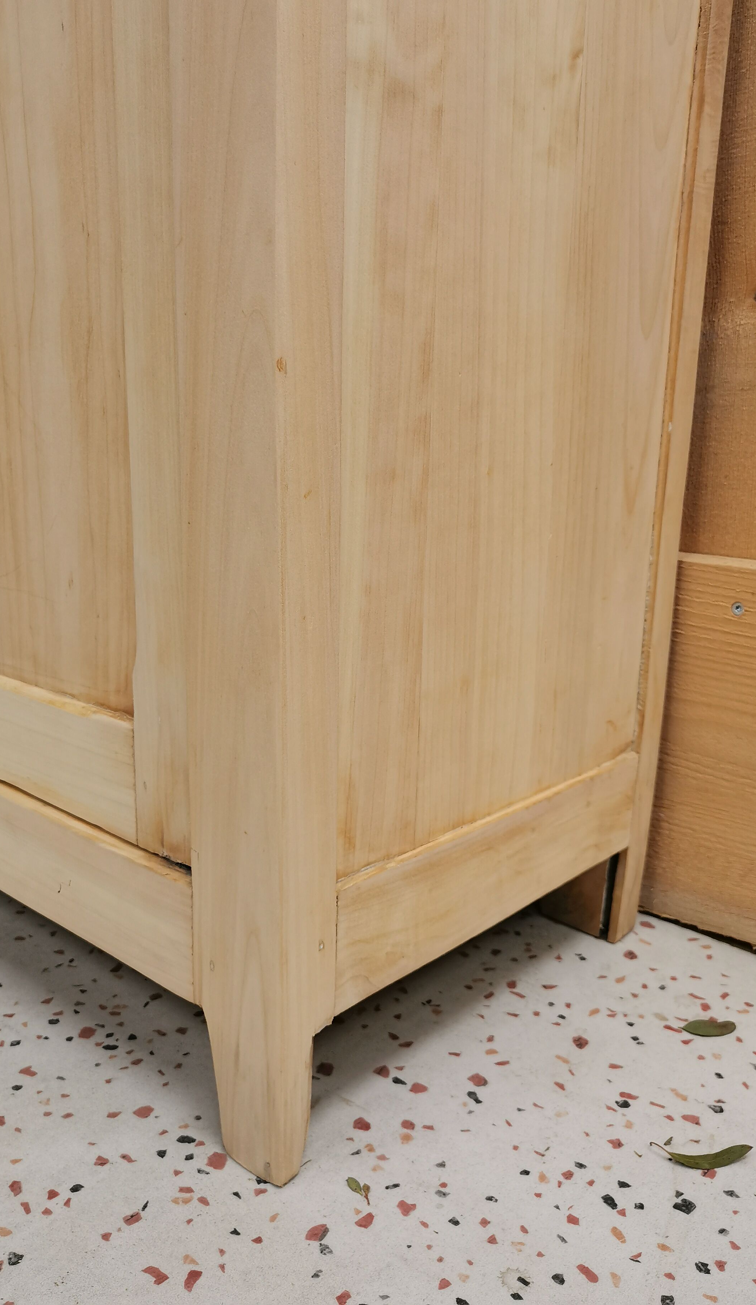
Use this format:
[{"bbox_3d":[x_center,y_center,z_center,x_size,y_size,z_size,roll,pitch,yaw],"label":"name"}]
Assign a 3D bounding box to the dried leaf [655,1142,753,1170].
[{"bbox_3d":[0.169,0.262,0.569,0.052,0.009,0.017,1,13,0],"label":"dried leaf"}]

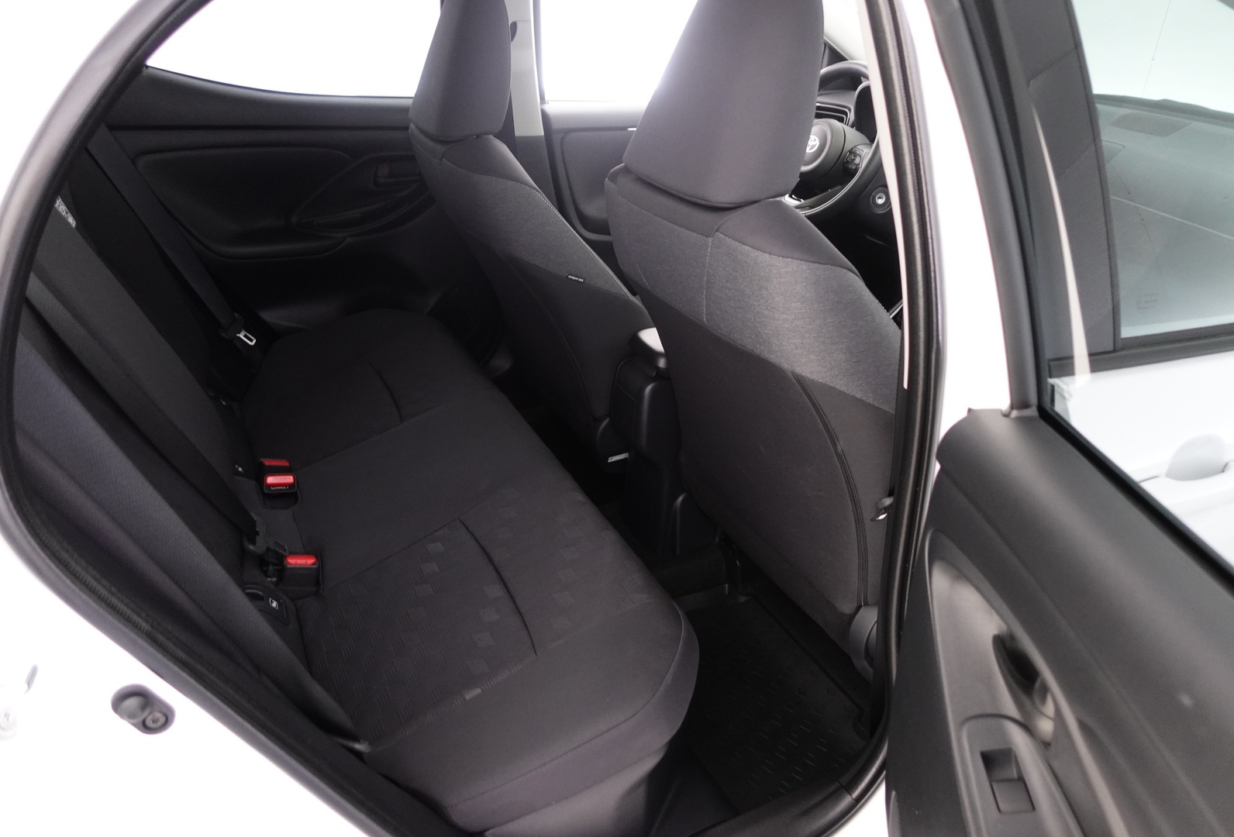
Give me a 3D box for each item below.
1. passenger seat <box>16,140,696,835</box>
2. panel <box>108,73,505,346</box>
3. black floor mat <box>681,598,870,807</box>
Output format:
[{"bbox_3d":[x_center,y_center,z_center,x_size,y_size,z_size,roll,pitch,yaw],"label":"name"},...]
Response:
[{"bbox_3d":[-0.476,-0.022,1.254,0.848,0.819,1.268,-11,32,-25],"label":"passenger seat"},{"bbox_3d":[-0.620,-0.358,1.823,0.809,0.756,0.127,-11,32,-25],"label":"panel"},{"bbox_3d":[0.218,0.450,1.436,0.307,0.029,0.405,-11,32,-25],"label":"black floor mat"}]

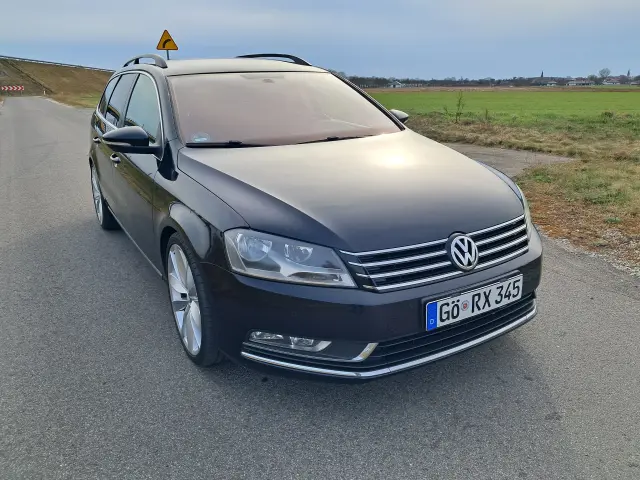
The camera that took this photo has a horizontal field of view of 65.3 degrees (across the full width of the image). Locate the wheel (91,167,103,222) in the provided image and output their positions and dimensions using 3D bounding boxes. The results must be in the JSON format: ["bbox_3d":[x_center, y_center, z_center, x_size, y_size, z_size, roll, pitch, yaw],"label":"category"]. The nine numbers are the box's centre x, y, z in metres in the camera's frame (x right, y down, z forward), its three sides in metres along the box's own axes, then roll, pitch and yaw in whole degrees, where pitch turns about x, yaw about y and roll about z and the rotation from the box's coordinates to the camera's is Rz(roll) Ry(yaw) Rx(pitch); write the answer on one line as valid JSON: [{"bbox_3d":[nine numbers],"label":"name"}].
[{"bbox_3d":[-1.940,-0.410,4.577,0.200,0.520,0.520,-11,20,-29],"label":"wheel"}]

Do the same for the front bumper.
[{"bbox_3d":[0.444,0.207,2.209,1.770,0.410,0.720,-11,20,-29],"label":"front bumper"}]

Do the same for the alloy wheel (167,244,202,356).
[{"bbox_3d":[-0.546,0.260,2.349,0.200,0.520,0.520,-11,20,-29],"label":"alloy wheel"}]

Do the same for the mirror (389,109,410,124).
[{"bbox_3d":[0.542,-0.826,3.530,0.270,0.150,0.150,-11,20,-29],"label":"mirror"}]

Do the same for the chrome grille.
[{"bbox_3d":[0.537,0.037,1.985,1.000,0.170,0.140,-11,20,-29],"label":"chrome grille"}]

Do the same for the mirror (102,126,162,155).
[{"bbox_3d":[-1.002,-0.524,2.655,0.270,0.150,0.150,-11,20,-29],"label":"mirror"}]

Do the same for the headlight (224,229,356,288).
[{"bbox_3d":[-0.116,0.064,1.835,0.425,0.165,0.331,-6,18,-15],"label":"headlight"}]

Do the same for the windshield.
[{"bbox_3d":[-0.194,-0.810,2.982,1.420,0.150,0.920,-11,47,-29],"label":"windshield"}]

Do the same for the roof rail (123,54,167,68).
[{"bbox_3d":[-1.415,-1.370,3.895,0.060,0.100,1.880,-11,20,-29],"label":"roof rail"}]

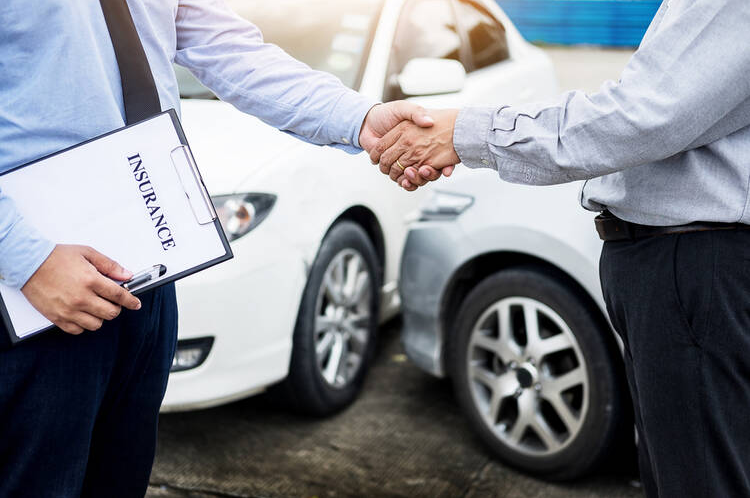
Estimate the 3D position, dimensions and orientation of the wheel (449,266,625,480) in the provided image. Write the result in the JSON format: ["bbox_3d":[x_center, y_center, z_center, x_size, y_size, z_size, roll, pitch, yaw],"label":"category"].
[{"bbox_3d":[0.494,0.347,3.175,0.200,0.620,0.620,-9,13,-40],"label":"wheel"}]

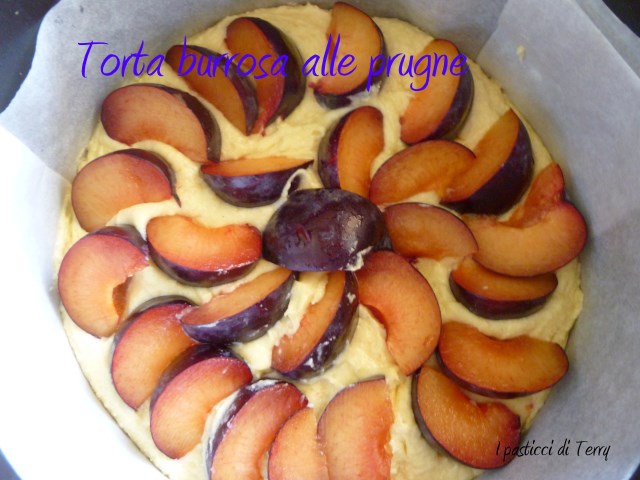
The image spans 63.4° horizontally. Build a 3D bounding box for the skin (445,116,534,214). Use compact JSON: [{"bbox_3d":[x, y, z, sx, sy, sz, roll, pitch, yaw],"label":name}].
[{"bbox_3d":[0.087,-0.037,0.261,0.029,0.026,0.060,40,77,7],"label":"skin"}]

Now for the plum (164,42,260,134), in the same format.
[{"bbox_3d":[-0.053,-0.086,0.270,0.060,0.018,0.024,44,80,8],"label":"plum"}]

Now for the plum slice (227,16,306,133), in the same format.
[{"bbox_3d":[-0.027,-0.093,0.272,0.033,0.024,0.063,-17,78,-5],"label":"plum slice"}]

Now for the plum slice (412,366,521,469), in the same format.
[{"bbox_3d":[0.065,0.084,0.235,0.055,0.024,0.032,28,78,4],"label":"plum slice"}]

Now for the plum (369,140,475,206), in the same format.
[{"bbox_3d":[0.049,-0.033,0.255,0.055,0.020,0.027,-11,83,-3],"label":"plum"}]

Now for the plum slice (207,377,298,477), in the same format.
[{"bbox_3d":[-0.032,0.088,0.238,0.031,0.022,0.058,32,83,2],"label":"plum slice"}]

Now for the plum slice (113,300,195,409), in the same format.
[{"bbox_3d":[-0.078,0.048,0.242,0.033,0.023,0.053,37,83,3],"label":"plum slice"}]

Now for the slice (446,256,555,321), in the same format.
[{"bbox_3d":[0.088,0.022,0.248,0.050,0.024,0.026,2,76,-2],"label":"slice"}]

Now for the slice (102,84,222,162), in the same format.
[{"bbox_3d":[-0.074,-0.057,0.256,0.060,0.023,0.032,14,82,0],"label":"slice"}]

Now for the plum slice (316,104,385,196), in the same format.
[{"bbox_3d":[0.015,-0.043,0.259,0.028,0.024,0.048,19,76,2],"label":"plum slice"}]

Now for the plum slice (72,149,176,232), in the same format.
[{"bbox_3d":[-0.094,-0.024,0.248,0.047,0.020,0.036,-22,78,-8],"label":"plum slice"}]

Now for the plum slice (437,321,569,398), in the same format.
[{"bbox_3d":[0.084,0.054,0.237,0.056,0.020,0.027,11,76,0],"label":"plum slice"}]

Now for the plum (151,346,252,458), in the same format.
[{"bbox_3d":[-0.057,0.070,0.240,0.032,0.024,0.053,38,83,3],"label":"plum"}]

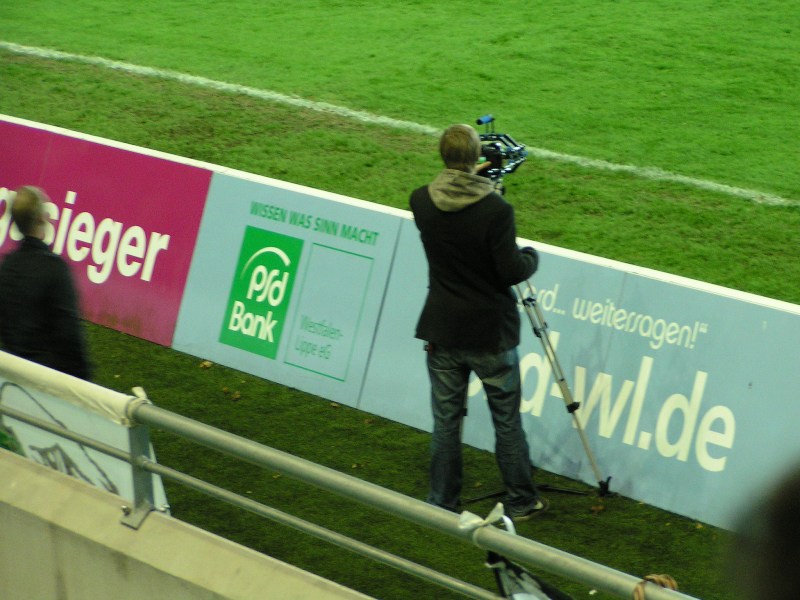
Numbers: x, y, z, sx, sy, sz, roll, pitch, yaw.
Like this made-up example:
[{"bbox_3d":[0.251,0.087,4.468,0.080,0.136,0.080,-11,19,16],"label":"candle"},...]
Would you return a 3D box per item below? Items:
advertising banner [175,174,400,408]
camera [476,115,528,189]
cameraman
[{"bbox_3d":[-0.606,-0.068,20.521,0.060,1.013,1.978,12,2,-34],"label":"advertising banner"},{"bbox_3d":[0.439,-0.694,17.604,0.280,0.340,0.270,7,16,39],"label":"camera"},{"bbox_3d":[0.353,0.095,17.482,0.560,1.820,0.480,5,15,34],"label":"cameraman"}]

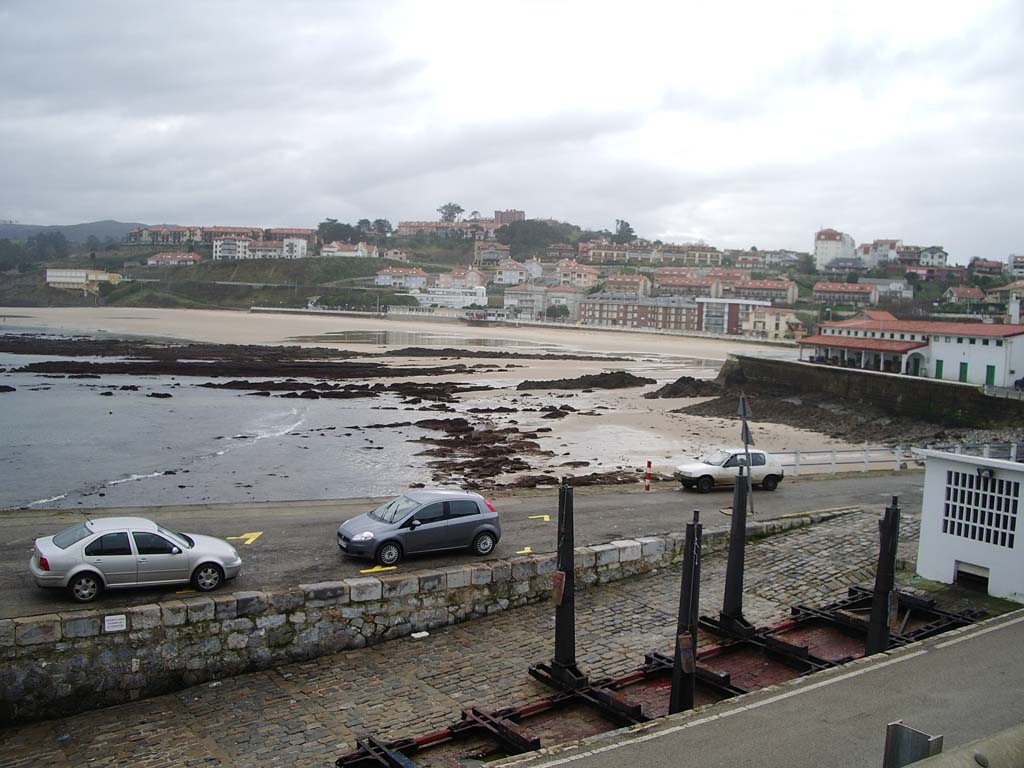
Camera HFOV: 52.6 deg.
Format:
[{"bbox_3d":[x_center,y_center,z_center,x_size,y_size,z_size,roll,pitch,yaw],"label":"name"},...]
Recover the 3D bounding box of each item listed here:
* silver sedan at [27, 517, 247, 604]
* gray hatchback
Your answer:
[{"bbox_3d":[-8.100,3.720,22.530,4.370,1.445,1.735,-1,6,-27],"label":"silver sedan"},{"bbox_3d":[-2.260,3.520,25.850,4.030,1.490,1.690,-1,6,-28],"label":"gray hatchback"}]

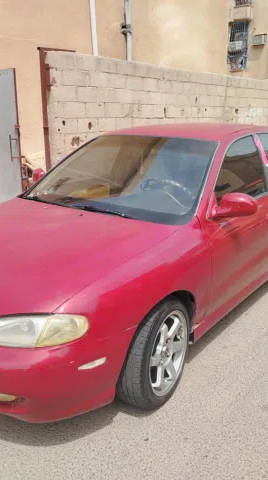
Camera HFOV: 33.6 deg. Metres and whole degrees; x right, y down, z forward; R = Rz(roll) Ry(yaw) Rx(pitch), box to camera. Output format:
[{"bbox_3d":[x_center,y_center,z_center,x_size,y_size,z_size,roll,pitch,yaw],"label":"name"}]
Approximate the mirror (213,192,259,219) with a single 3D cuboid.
[{"bbox_3d":[0.598,-0.211,2.628,0.240,0.142,0.150,11,20,35],"label":"mirror"}]

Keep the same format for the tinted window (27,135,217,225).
[{"bbox_3d":[-0.074,-0.477,3.038,1.380,0.080,0.853,11,50,35],"label":"tinted window"}]

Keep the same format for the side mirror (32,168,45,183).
[{"bbox_3d":[-0.713,-0.481,3.568,0.240,0.142,0.150,11,20,35],"label":"side mirror"}]

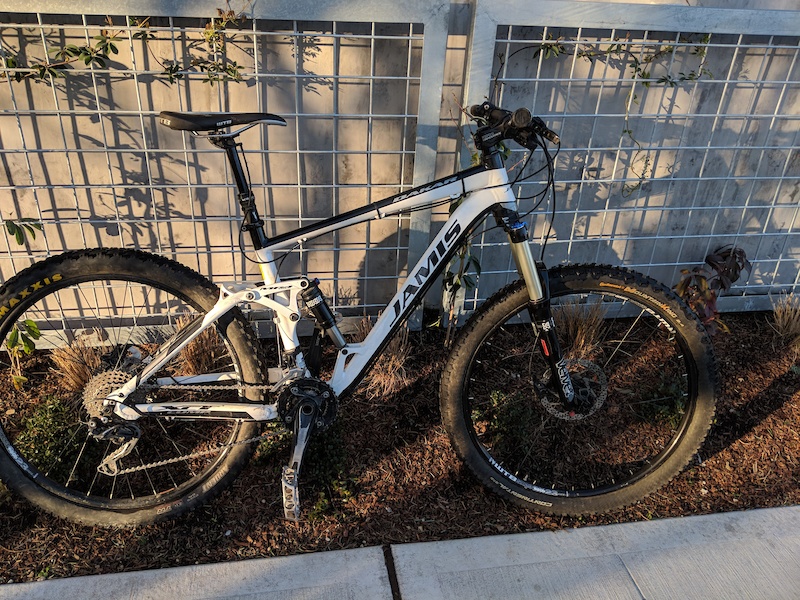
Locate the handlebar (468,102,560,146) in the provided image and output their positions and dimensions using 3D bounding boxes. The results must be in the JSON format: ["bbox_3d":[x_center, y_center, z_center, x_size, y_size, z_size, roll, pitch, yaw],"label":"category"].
[{"bbox_3d":[0.244,-0.419,1.454,0.125,0.095,0.710,3,18,-2],"label":"handlebar"}]

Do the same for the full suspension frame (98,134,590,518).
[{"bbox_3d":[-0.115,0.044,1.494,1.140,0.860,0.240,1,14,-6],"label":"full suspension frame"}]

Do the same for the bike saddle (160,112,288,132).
[{"bbox_3d":[-0.389,-0.389,1.380,0.277,0.060,0.140,1,14,-6],"label":"bike saddle"}]

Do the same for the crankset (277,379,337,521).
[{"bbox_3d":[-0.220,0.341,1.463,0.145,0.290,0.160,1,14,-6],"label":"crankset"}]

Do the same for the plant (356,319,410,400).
[{"bbox_3d":[-0.050,0.196,2.095,0.190,0.230,0.170,-2,29,-10],"label":"plant"}]

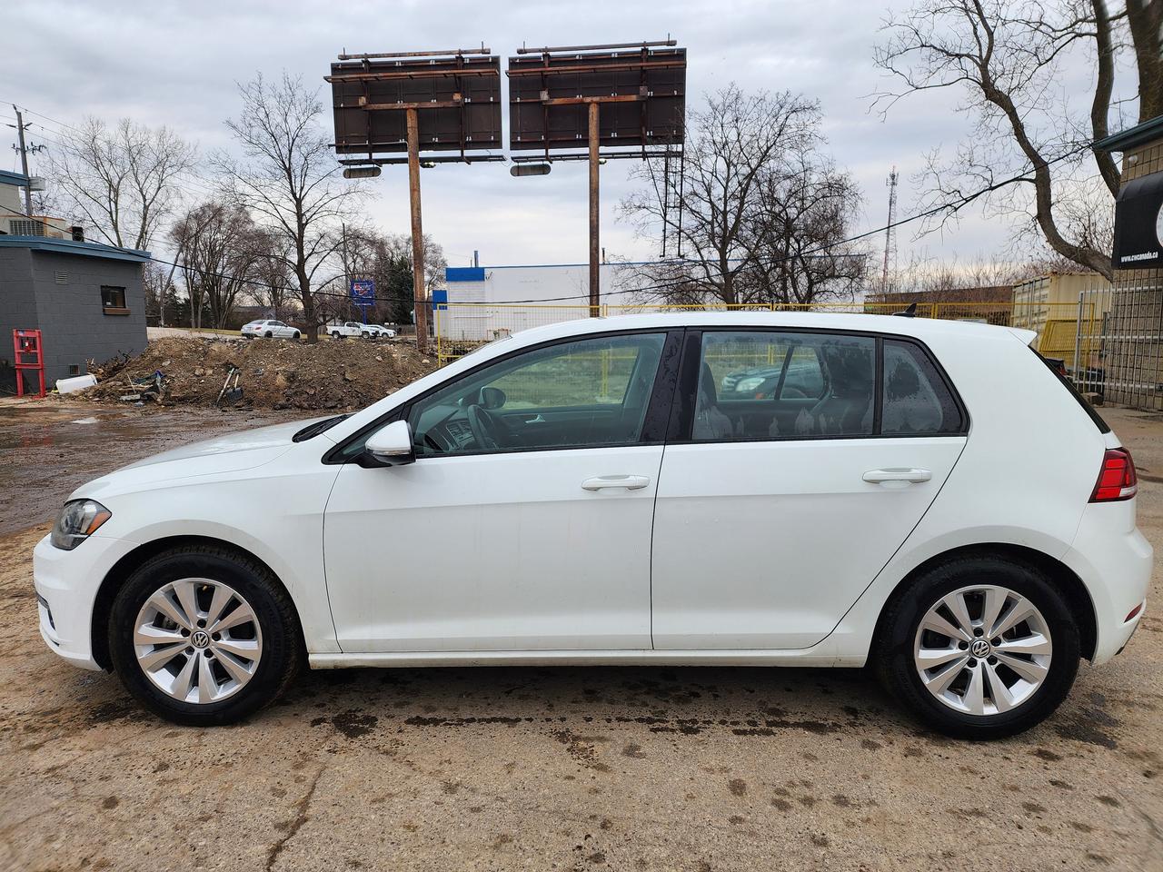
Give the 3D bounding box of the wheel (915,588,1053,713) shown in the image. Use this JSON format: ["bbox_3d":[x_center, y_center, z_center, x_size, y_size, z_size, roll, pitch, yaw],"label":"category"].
[{"bbox_3d":[1.329,0.697,2.639,0.440,0.440,0.190,0,7,2],"label":"wheel"}]

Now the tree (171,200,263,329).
[{"bbox_3d":[-42.958,-20.067,91.010,10.700,14.740,9.500,0,7,0],"label":"tree"}]

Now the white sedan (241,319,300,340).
[{"bbox_3d":[-24.100,-8.290,60.000,1.820,1.430,4.700,4,10,26],"label":"white sedan"}]

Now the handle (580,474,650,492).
[{"bbox_3d":[0.113,0.151,2.501,0.219,0.045,0.050,0,7,2],"label":"handle"}]

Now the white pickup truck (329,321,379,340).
[{"bbox_3d":[-24.503,-11.356,83.500,5.400,1.790,1.900,0,7,0],"label":"white pickup truck"}]

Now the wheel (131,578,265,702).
[{"bbox_3d":[-1.303,0.684,2.722,0.434,0.434,0.180,0,9,2],"label":"wheel"}]

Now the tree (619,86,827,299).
[{"bbox_3d":[4.980,-7.550,27.700,7.400,9.500,7.000,0,9,0],"label":"tree"}]

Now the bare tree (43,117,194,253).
[{"bbox_3d":[-34.700,-15.600,58.300,11.300,16.100,10.500,0,9,0],"label":"bare tree"}]

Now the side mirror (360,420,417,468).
[{"bbox_3d":[-0.617,0.028,2.480,0.135,0.140,0.225,0,7,2],"label":"side mirror"}]

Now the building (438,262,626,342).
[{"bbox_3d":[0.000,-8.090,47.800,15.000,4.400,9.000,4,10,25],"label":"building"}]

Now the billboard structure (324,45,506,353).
[{"bbox_3d":[-5.752,-8.245,27.734,6.200,10.660,1.500,1,7,9],"label":"billboard structure"}]

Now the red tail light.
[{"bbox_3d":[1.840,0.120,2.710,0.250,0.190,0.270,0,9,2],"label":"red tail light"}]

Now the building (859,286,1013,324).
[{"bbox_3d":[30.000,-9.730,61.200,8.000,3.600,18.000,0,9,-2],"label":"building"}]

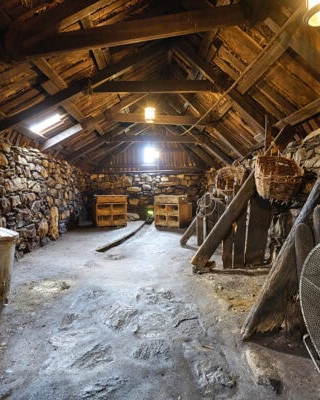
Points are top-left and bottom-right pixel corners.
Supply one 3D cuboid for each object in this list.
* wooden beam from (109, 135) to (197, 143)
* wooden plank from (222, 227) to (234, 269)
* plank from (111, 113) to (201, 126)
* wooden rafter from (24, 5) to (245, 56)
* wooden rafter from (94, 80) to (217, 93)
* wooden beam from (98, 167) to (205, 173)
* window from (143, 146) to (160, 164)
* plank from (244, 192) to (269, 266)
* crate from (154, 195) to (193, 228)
[{"bbox_3d":[-0.324,-2.089,7.950,3.100,0.250,0.140,0,0,0],"label":"wooden beam"},{"bbox_3d":[0.998,0.678,3.400,0.180,0.660,0.045,0,0,-10],"label":"wooden plank"},{"bbox_3d":[-0.096,-2.208,6.400,2.600,0.260,0.130,0,0,0],"label":"plank"},{"bbox_3d":[-0.408,-2.180,3.025,2.950,0.240,0.120,-3,0,7],"label":"wooden rafter"},{"bbox_3d":[-0.090,-2.256,4.650,2.500,0.210,0.110,0,0,0],"label":"wooden rafter"},{"bbox_3d":[-0.357,-1.281,9.800,4.500,0.220,0.170,0,0,0],"label":"wooden beam"},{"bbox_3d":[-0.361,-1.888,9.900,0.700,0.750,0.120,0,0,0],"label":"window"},{"bbox_3d":[1.463,0.458,3.500,0.380,1.100,0.070,0,0,-10],"label":"plank"},{"bbox_3d":[0.500,0.420,9.050,1.070,1.150,0.850,0,0,32],"label":"crate"}]

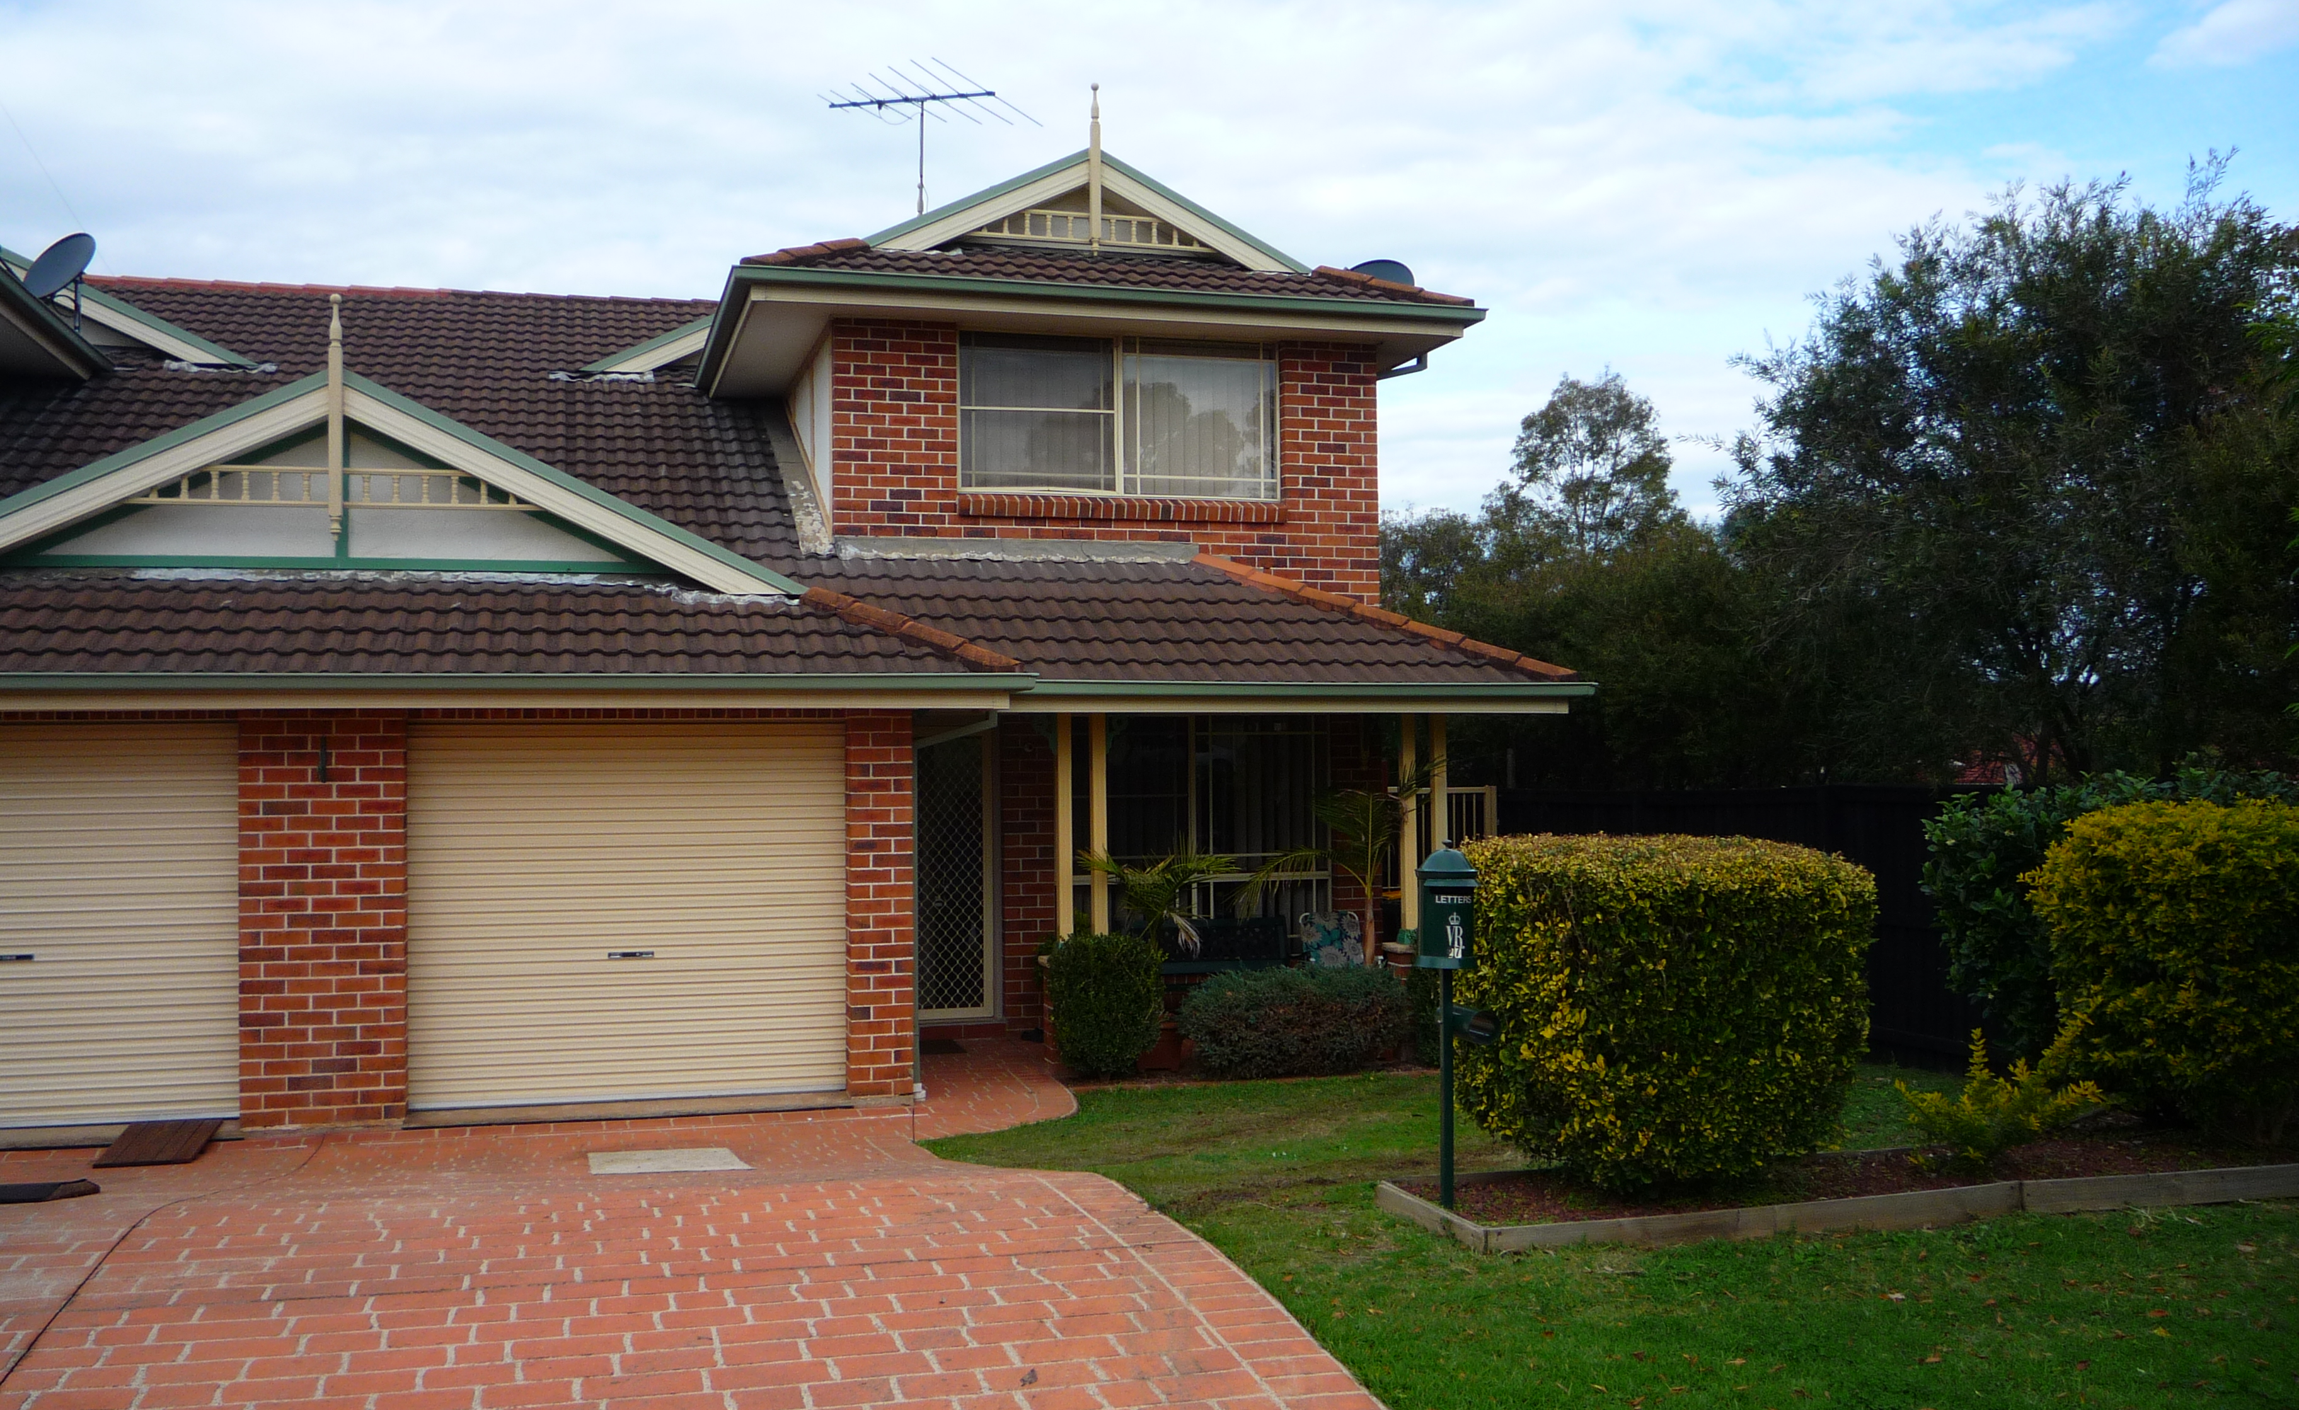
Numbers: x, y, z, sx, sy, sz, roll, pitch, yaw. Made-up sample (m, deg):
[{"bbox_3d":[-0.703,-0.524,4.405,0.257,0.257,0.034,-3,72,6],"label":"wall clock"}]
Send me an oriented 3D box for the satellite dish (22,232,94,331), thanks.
[{"bbox_3d":[-8.324,-3.237,15.250,0.650,0.800,0.450,-1,-13,20],"label":"satellite dish"}]

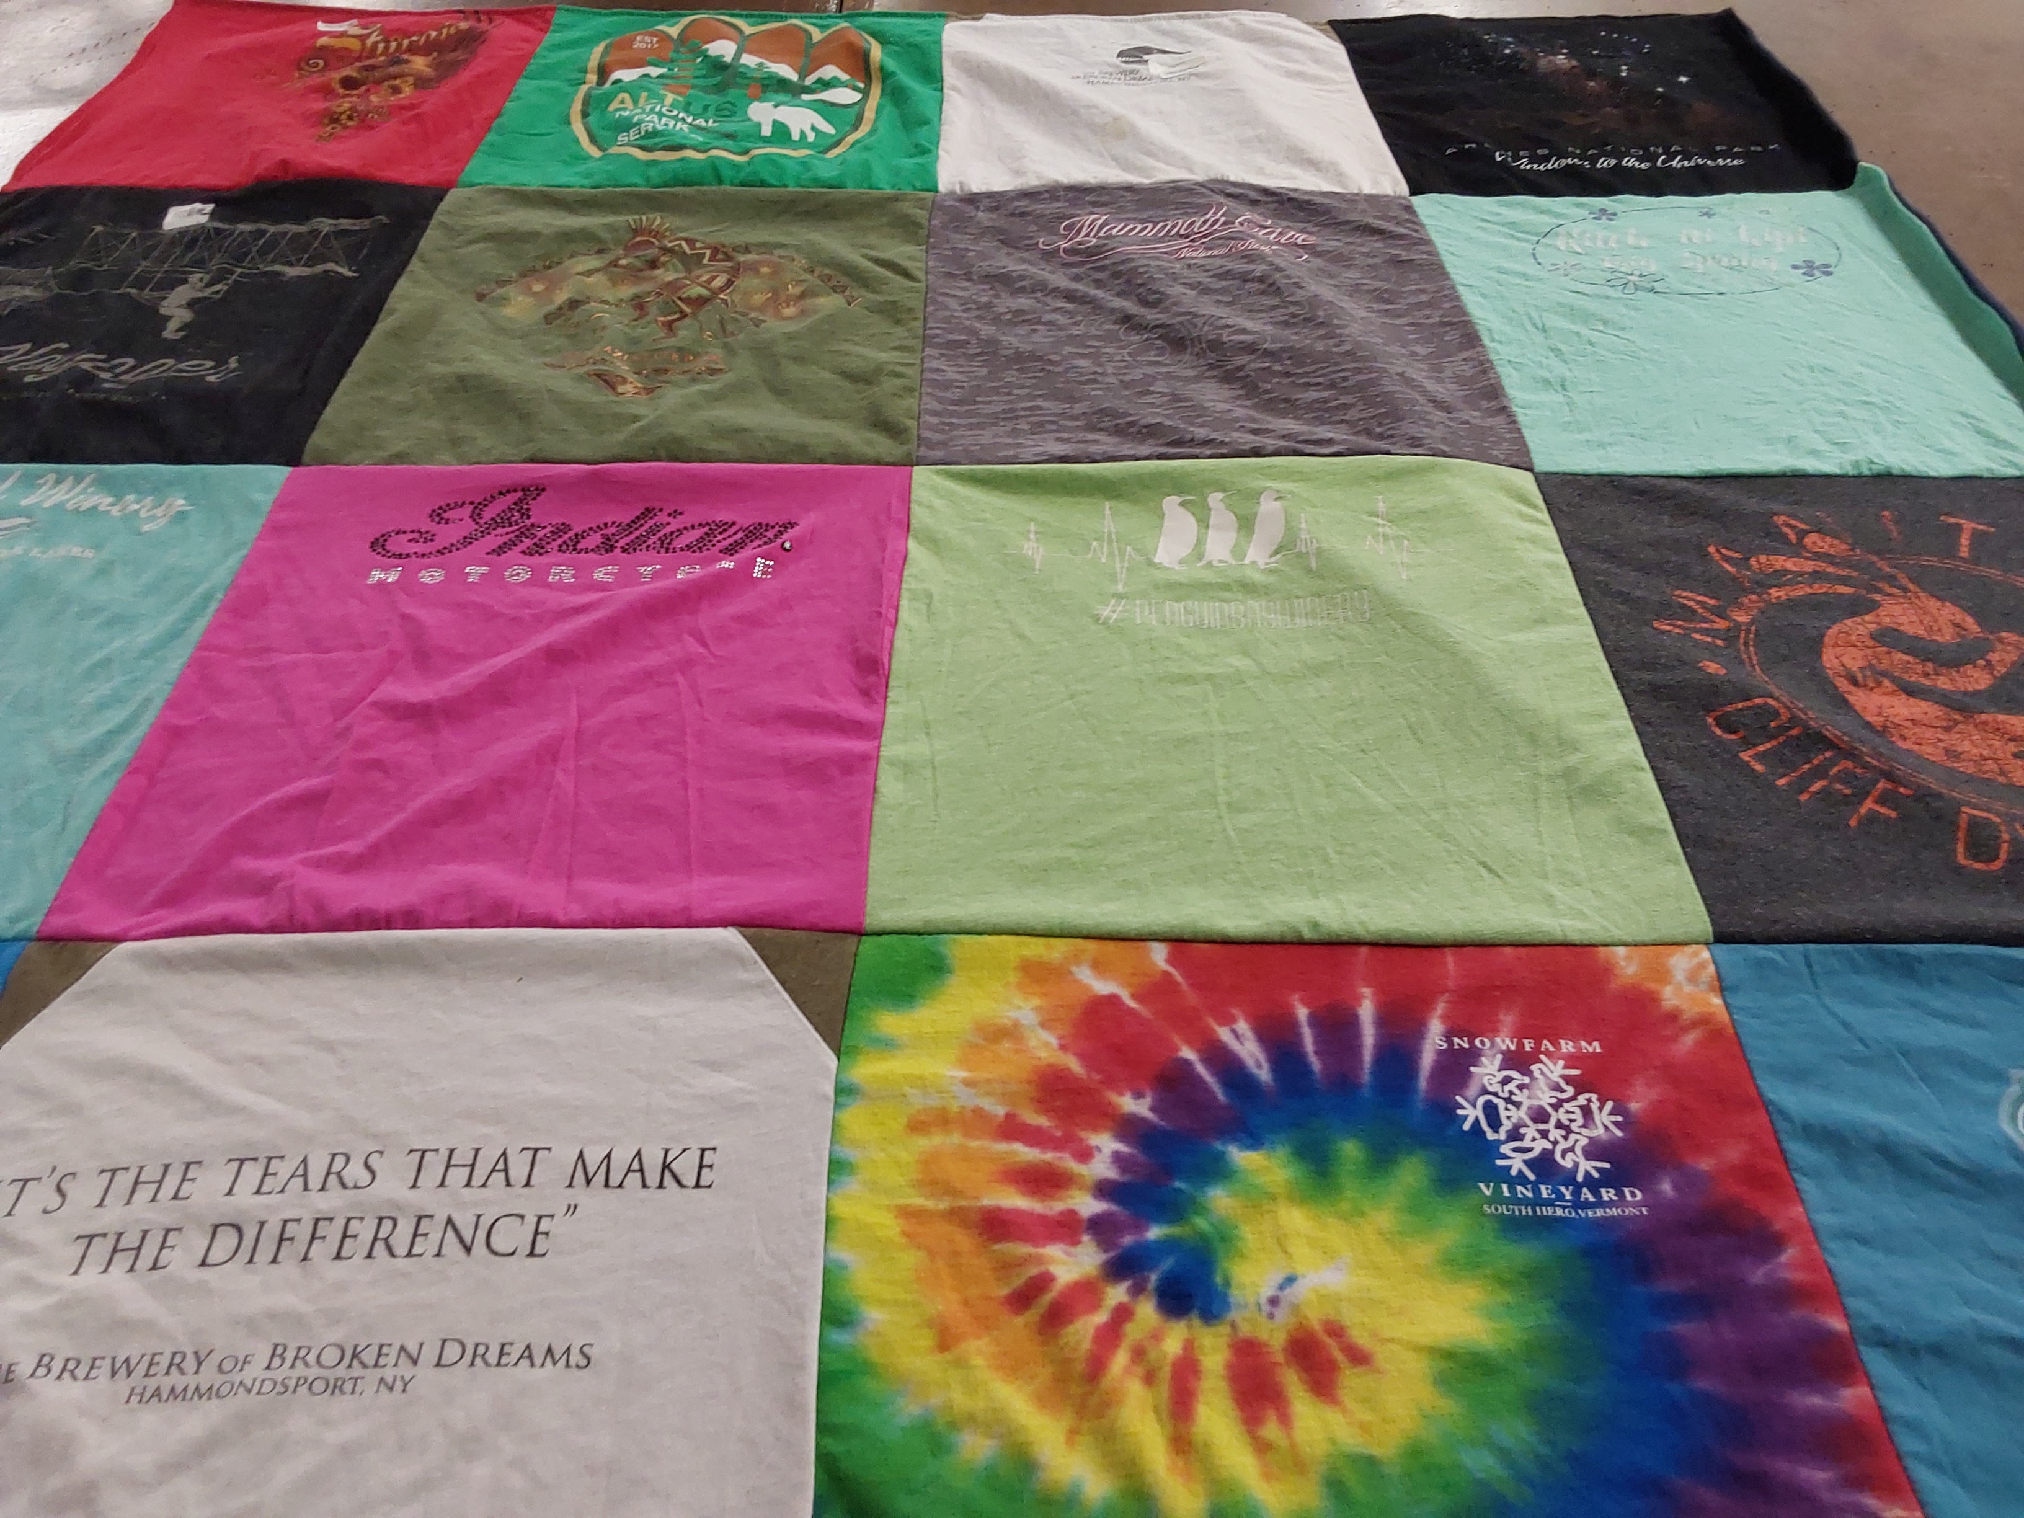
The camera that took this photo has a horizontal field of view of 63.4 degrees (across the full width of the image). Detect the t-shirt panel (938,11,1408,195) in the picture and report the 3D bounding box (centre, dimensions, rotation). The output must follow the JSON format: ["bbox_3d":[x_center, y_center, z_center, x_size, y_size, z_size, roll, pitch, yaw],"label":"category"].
[{"bbox_3d":[0.127,-0.592,1.464,0.380,0.020,0.394,0,43,0],"label":"t-shirt panel"}]

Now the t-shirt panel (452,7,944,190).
[{"bbox_3d":[-0.257,-0.599,1.468,0.388,0.020,0.407,0,43,0],"label":"t-shirt panel"}]

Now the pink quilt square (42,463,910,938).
[{"bbox_3d":[-0.256,-0.053,0.892,0.388,0.020,0.387,0,43,0],"label":"pink quilt square"}]

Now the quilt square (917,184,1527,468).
[{"bbox_3d":[0.133,-0.319,1.177,0.389,0.020,0.399,0,43,0],"label":"quilt square"}]

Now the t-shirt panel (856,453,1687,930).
[{"bbox_3d":[0.130,-0.051,0.894,0.394,0.020,0.391,0,43,0],"label":"t-shirt panel"}]

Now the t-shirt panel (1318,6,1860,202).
[{"bbox_3d":[0.515,-0.609,1.475,0.400,0.030,0.411,0,43,0],"label":"t-shirt panel"}]

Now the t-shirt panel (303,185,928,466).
[{"bbox_3d":[-0.256,-0.322,1.176,0.389,0.020,0.400,0,43,0],"label":"t-shirt panel"}]

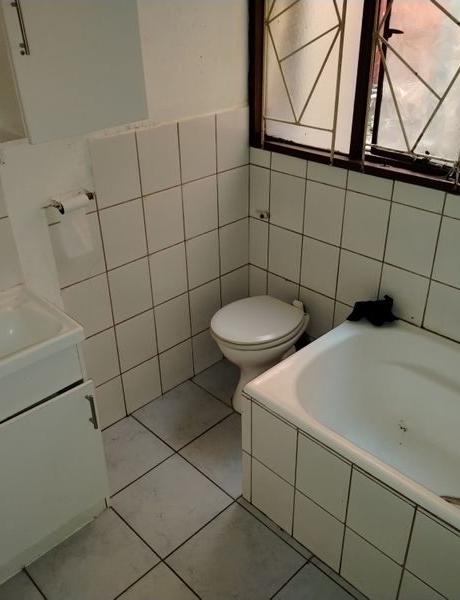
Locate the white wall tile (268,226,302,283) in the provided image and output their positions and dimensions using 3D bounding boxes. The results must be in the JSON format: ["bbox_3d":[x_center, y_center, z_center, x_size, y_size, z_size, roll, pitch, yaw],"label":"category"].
[{"bbox_3d":[0.261,-0.214,2.586,0.010,0.250,0.201,-27,38,-37],"label":"white wall tile"}]

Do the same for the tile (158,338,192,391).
[{"bbox_3d":[-0.257,0.320,2.674,0.199,0.238,0.010,-27,38,-37],"label":"tile"}]

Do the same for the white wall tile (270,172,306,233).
[{"bbox_3d":[0.251,-0.434,2.447,0.010,0.248,0.201,-27,38,-37],"label":"white wall tile"}]

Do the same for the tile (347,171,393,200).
[{"bbox_3d":[0.538,-0.438,2.122,0.010,0.076,0.201,-27,38,-37],"label":"tile"}]

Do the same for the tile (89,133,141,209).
[{"bbox_3d":[-0.419,-0.474,2.043,0.199,0.246,0.010,-27,38,-37],"label":"tile"}]

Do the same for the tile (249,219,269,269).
[{"bbox_3d":[0.142,-0.273,2.676,0.010,0.248,0.122,-27,38,-37],"label":"tile"}]

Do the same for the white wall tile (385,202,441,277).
[{"bbox_3d":[0.681,-0.223,2.072,0.010,0.251,0.202,-27,38,-37],"label":"white wall tile"}]

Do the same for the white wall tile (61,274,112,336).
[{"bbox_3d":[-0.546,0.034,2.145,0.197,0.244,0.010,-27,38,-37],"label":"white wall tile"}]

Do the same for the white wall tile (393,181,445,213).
[{"bbox_3d":[0.674,-0.367,1.980,0.010,0.078,0.201,-27,38,-37],"label":"white wall tile"}]

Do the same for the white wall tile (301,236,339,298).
[{"bbox_3d":[0.398,-0.146,2.444,0.010,0.248,0.201,-27,38,-37],"label":"white wall tile"}]

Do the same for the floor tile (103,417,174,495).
[{"bbox_3d":[-0.465,0.651,2.335,0.354,0.010,0.333,-27,38,-37],"label":"floor tile"}]

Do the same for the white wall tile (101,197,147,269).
[{"bbox_3d":[-0.414,-0.258,2.168,0.199,0.249,0.010,-27,38,-37],"label":"white wall tile"}]

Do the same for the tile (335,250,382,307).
[{"bbox_3d":[0.541,-0.074,2.314,0.010,0.249,0.201,-27,38,-37],"label":"tile"}]

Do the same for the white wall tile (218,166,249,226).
[{"bbox_3d":[0.016,-0.476,2.541,0.201,0.251,0.010,-27,38,-37],"label":"white wall tile"}]

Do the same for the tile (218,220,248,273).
[{"bbox_3d":[0.022,-0.257,2.670,0.197,0.250,0.010,-27,38,-37],"label":"tile"}]

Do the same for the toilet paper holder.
[{"bbox_3d":[-0.543,-0.326,1.885,0.155,0.055,0.075,-27,38,-37],"label":"toilet paper holder"}]

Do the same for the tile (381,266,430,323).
[{"bbox_3d":[0.688,-0.016,2.195,0.010,0.222,0.201,-27,38,-37],"label":"tile"}]

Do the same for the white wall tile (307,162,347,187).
[{"bbox_3d":[0.395,-0.508,2.250,0.010,0.076,0.201,-27,38,-37],"label":"white wall tile"}]

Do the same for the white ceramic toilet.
[{"bbox_3d":[0.145,0.254,2.576,0.470,0.435,0.370,-27,38,-37],"label":"white ceramic toilet"}]

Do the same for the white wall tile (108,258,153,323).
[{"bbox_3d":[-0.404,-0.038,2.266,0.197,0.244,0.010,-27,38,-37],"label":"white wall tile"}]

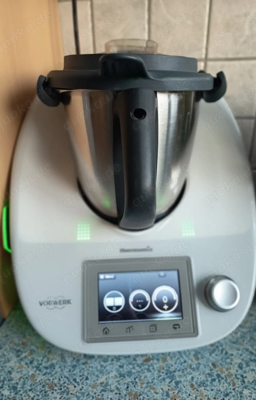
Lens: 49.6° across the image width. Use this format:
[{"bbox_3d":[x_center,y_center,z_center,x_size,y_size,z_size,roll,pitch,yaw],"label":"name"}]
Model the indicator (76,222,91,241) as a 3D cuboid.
[{"bbox_3d":[-0.056,0.040,0.352,0.015,0.004,0.023,-2,57,2],"label":"indicator"}]

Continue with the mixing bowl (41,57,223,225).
[{"bbox_3d":[0.008,-0.076,0.373,0.232,0.207,0.216,-2,25,2],"label":"mixing bowl"}]

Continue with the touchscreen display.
[{"bbox_3d":[0.014,0.113,0.324,0.095,0.056,0.006,-2,-17,2],"label":"touchscreen display"}]

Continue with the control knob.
[{"bbox_3d":[0.108,0.106,0.311,0.040,0.040,0.018,-2,-17,2],"label":"control knob"}]

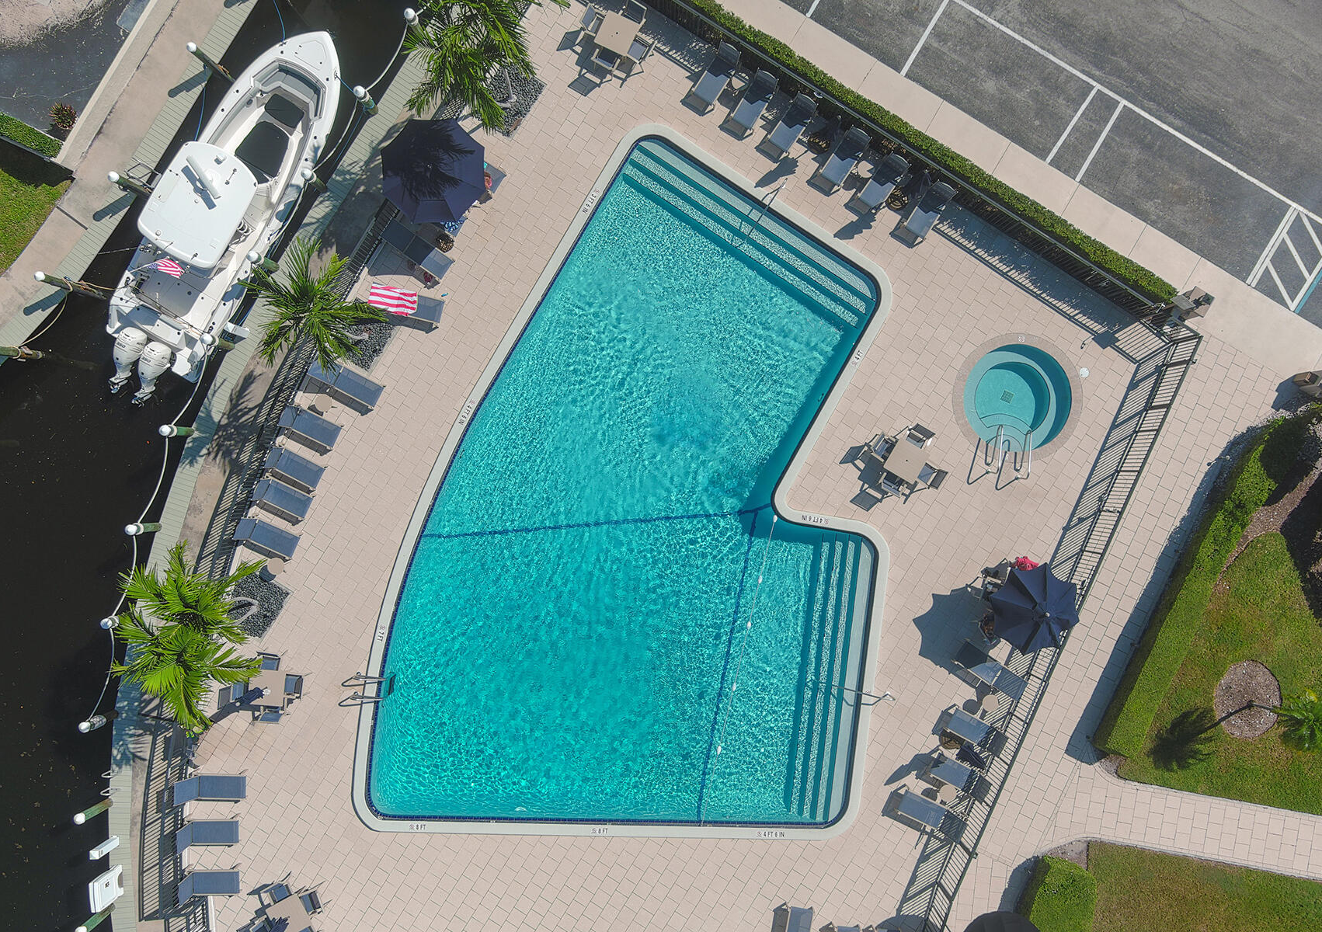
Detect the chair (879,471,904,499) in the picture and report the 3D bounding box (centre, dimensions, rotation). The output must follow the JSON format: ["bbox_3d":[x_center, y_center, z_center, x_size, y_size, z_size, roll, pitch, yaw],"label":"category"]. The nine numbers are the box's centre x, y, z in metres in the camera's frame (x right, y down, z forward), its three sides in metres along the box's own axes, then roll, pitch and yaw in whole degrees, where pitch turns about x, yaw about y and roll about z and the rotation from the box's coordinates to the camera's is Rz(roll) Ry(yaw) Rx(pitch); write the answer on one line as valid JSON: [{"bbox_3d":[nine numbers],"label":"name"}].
[{"bbox_3d":[6.000,0.411,29.000,0.600,0.880,0.640,30,89,0],"label":"chair"}]

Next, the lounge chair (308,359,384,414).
[{"bbox_3d":[-8.117,-2.194,29.344,1.700,1.050,0.670,28,89,1],"label":"lounge chair"}]

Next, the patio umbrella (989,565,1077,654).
[{"bbox_3d":[9.346,3.568,28.706,2.330,2.600,2.330,0,90,0],"label":"patio umbrella"}]

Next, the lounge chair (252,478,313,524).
[{"bbox_3d":[-9.890,0.858,29.552,1.400,0.960,0.670,23,90,0],"label":"lounge chair"}]

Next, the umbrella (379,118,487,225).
[{"bbox_3d":[-5.632,-7.331,28.658,2.700,2.600,2.700,0,90,0],"label":"umbrella"}]

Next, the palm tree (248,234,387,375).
[{"bbox_3d":[-7.492,-3.469,26.840,3.007,6.100,2.967,0,89,0],"label":"palm tree"}]

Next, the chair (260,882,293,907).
[{"bbox_3d":[-9.698,10.908,28.806,0.600,0.880,0.640,-26,90,-1],"label":"chair"}]

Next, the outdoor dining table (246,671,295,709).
[{"bbox_3d":[-9.997,5.666,28.926,0.910,0.720,0.910,3,90,0],"label":"outdoor dining table"}]

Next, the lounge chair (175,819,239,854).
[{"bbox_3d":[-11.490,9.392,28.711,1.380,1.070,0.660,0,90,0],"label":"lounge chair"}]

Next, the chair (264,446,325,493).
[{"bbox_3d":[-9.505,0.022,29.257,1.362,1.150,0.670,26,89,1],"label":"chair"}]

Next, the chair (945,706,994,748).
[{"bbox_3d":[8.249,6.995,29.555,1.420,0.960,0.670,28,90,0],"label":"chair"}]

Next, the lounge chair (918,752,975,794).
[{"bbox_3d":[7.737,8.041,29.059,1.321,1.150,0.670,27,89,1],"label":"lounge chair"}]

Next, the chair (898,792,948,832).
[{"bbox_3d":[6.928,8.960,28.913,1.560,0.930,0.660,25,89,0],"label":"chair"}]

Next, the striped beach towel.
[{"bbox_3d":[-6.901,-4.285,28.948,1.220,0.120,0.650,14,89,0],"label":"striped beach towel"}]

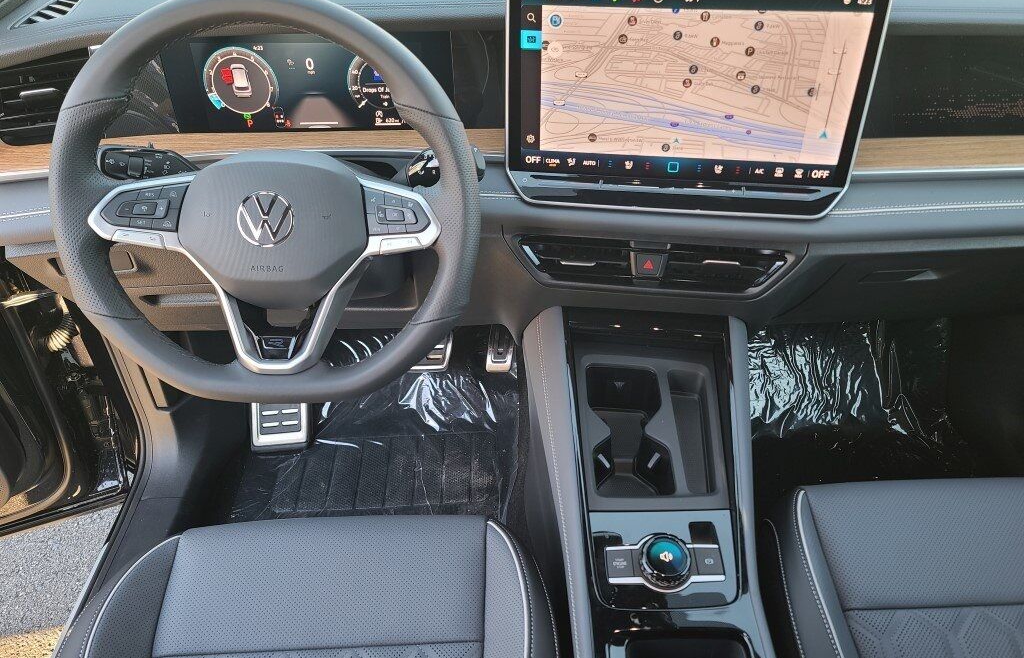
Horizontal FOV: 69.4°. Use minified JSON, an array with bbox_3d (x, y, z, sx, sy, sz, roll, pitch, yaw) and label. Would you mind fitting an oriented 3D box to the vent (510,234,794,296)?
[{"bbox_3d":[0.162,-0.081,0.848,0.305,0.062,0.045,4,33,6],"label":"vent"}]

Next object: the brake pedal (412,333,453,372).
[{"bbox_3d":[-0.149,0.038,1.265,0.090,0.070,0.035,-2,4,-2],"label":"brake pedal"}]

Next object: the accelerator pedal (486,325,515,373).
[{"bbox_3d":[-0.020,0.028,1.300,0.044,0.100,0.035,-2,2,-2],"label":"accelerator pedal"}]

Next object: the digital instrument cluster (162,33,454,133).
[{"bbox_3d":[-0.214,-0.267,0.803,0.303,0.102,0.035,-2,25,-2],"label":"digital instrument cluster"}]

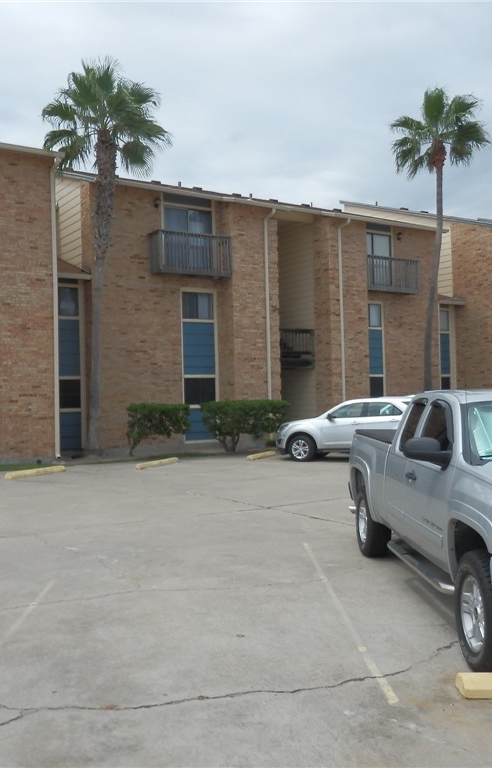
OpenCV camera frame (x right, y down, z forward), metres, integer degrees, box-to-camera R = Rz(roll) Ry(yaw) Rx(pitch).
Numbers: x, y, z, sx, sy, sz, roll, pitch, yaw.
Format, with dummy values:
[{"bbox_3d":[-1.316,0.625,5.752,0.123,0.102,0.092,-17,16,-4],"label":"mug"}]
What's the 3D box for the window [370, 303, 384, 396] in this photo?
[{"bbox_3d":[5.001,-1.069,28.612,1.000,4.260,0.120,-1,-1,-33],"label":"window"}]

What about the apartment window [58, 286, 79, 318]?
[{"bbox_3d":[-5.330,-2.478,22.305,0.650,0.940,0.100,-1,-1,-33],"label":"apartment window"}]

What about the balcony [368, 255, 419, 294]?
[{"bbox_3d":[5.400,-4.134,28.491,2.660,1.320,0.764,-1,-1,-33],"label":"balcony"}]

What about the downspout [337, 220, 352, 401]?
[{"bbox_3d":[3.647,-1.982,26.546,0.140,7.868,0.580,-1,-1,-33],"label":"downspout"}]

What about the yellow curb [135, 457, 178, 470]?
[{"bbox_3d":[-2.307,2.045,19.022,0.160,0.130,1.830,-2,-1,26],"label":"yellow curb"}]

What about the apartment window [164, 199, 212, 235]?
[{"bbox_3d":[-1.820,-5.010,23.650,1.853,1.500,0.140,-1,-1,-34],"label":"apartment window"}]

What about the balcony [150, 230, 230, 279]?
[{"bbox_3d":[-1.756,-3.957,23.145,2.551,1.286,0.850,-1,-1,-34],"label":"balcony"}]

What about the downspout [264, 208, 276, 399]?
[{"bbox_3d":[0.876,-1.814,23.898,0.140,7.614,0.600,-1,-1,-34],"label":"downspout"}]

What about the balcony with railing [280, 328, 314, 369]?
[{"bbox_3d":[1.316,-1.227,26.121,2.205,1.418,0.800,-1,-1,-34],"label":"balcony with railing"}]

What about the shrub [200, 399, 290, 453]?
[{"bbox_3d":[0.005,1.283,22.669,2.800,1.585,1.200,-1,-1,-34],"label":"shrub"}]

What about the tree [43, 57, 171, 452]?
[{"bbox_3d":[-4.028,-3.742,21.350,3.695,11.586,3.695,-1,-1,-34],"label":"tree"}]

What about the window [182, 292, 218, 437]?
[{"bbox_3d":[-1.482,-0.576,23.724,1.370,4.863,0.140,-1,-1,-34],"label":"window"}]

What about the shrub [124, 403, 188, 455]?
[{"bbox_3d":[-2.574,1.342,21.906,1.800,1.529,1.000,-1,-1,-34],"label":"shrub"}]

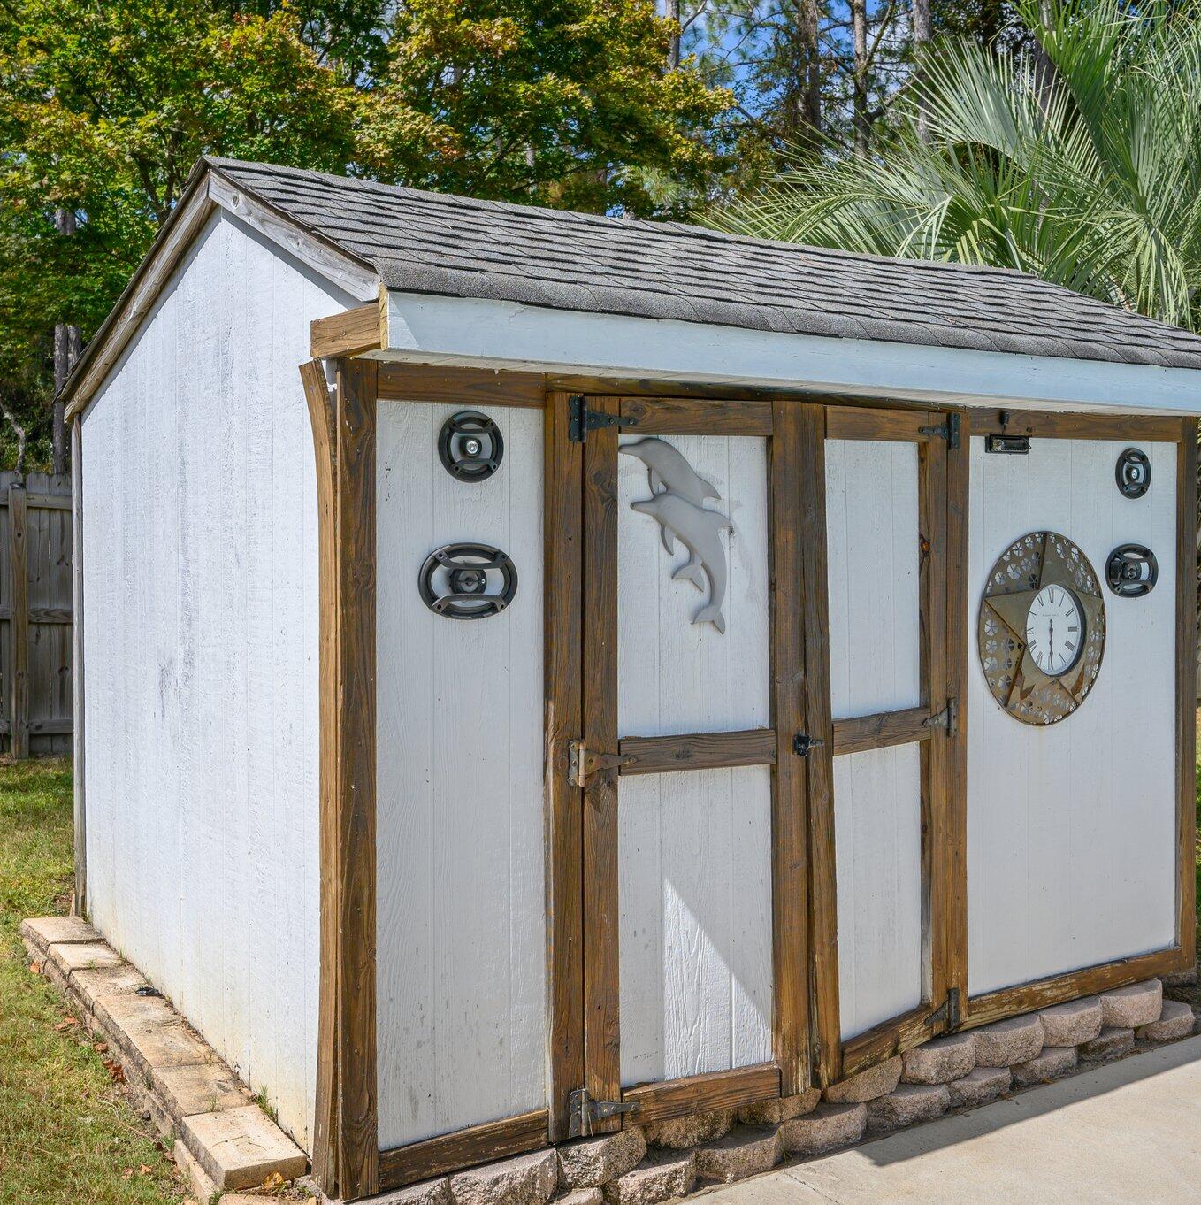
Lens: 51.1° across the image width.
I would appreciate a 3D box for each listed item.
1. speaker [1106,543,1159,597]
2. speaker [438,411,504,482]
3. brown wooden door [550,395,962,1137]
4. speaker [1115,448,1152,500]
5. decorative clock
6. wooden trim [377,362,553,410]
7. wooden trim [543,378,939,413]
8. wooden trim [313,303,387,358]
[{"bbox_3d":[1.720,-0.103,4.063,0.238,0.174,0.042,-1,2,-29],"label":"speaker"},{"bbox_3d":[-0.301,-0.361,2.911,0.165,0.170,0.040,-1,2,-29],"label":"speaker"},{"bbox_3d":[0.476,0.395,3.400,1.375,1.833,0.080,-1,2,-29],"label":"brown wooden door"},{"bbox_3d":[1.720,-0.415,4.052,0.165,0.170,0.040,-1,2,-29],"label":"speaker"},{"bbox_3d":[1.360,0.078,3.866,0.574,0.590,0.042,-1,2,-29],"label":"decorative clock"},{"bbox_3d":[-0.313,-0.507,2.917,0.423,0.090,0.030,-1,2,-29],"label":"wooden trim"},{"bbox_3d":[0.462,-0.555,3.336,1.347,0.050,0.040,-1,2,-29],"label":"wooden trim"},{"bbox_3d":[-0.552,-0.588,2.718,0.040,0.085,0.370,-1,2,-29],"label":"wooden trim"}]

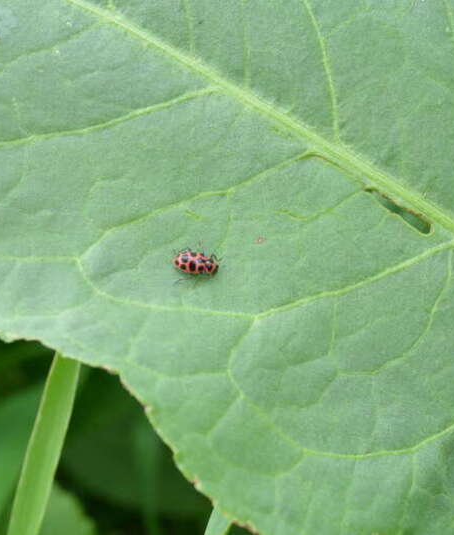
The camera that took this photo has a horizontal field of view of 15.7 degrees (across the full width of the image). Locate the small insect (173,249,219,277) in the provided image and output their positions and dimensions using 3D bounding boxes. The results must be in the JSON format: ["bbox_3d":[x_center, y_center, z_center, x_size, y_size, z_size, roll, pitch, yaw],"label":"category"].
[{"bbox_3d":[-0.004,-0.001,0.212,0.006,0.002,0.003,9,65,0],"label":"small insect"}]

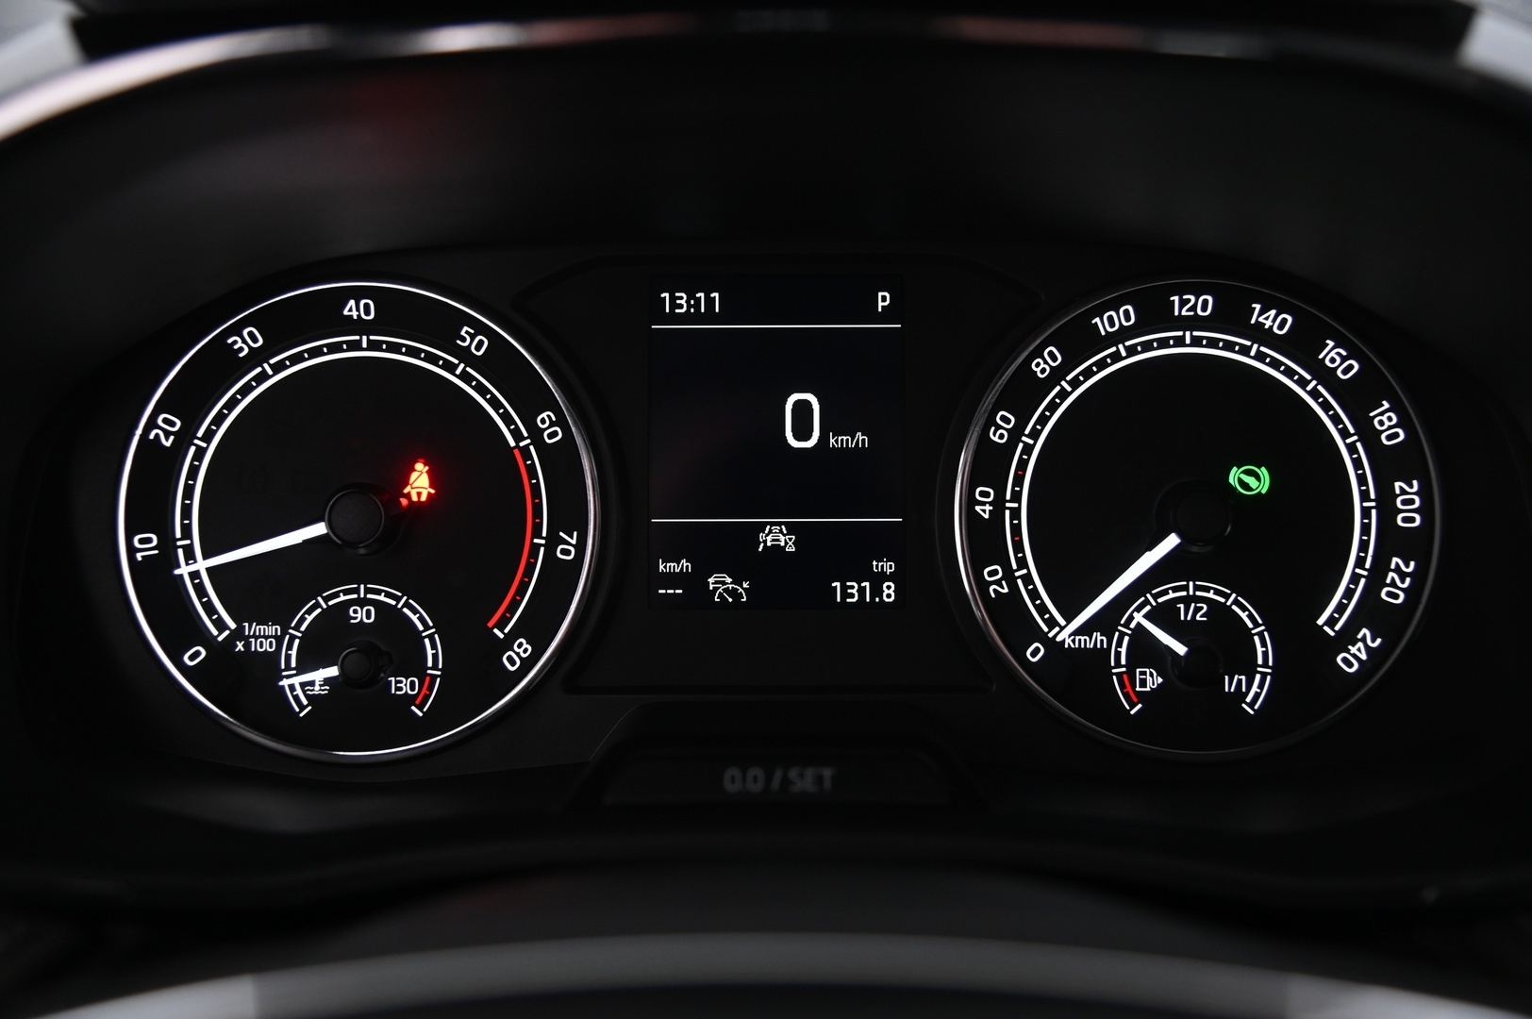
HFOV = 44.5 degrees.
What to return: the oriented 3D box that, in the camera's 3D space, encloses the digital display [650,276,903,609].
[{"bbox_3d":[0.002,-0.014,0.398,0.053,0.070,0.010,0,-3,-1],"label":"digital display"}]

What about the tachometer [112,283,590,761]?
[{"bbox_3d":[-0.085,0.002,0.395,0.101,0.100,0.020,0,-3,-1],"label":"tachometer"}]

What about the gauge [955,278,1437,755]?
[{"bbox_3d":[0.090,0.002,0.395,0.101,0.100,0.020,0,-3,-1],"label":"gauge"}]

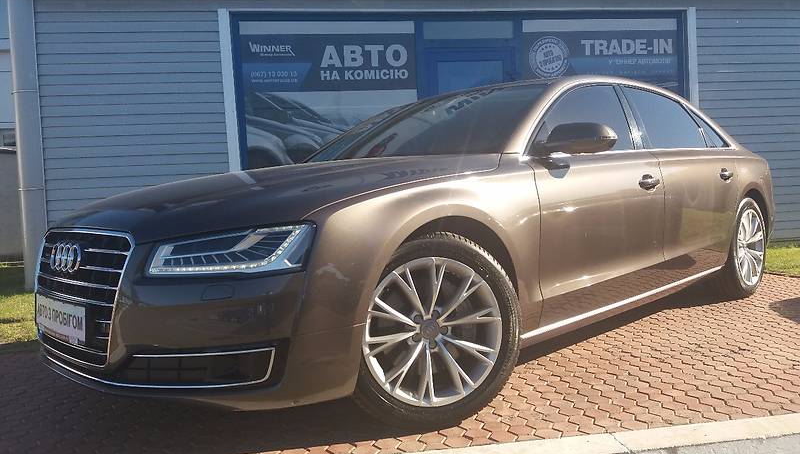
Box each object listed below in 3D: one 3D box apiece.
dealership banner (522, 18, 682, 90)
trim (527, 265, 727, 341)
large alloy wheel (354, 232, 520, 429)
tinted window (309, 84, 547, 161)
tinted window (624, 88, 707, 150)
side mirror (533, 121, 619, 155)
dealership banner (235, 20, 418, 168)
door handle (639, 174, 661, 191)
[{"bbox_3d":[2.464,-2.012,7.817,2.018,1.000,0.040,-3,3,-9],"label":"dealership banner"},{"bbox_3d":[1.286,0.350,3.351,2.200,0.045,0.040,-7,5,-44],"label":"trim"},{"bbox_3d":[0.079,0.363,2.376,0.716,0.716,0.265,-4,3,-19],"label":"large alloy wheel"},{"bbox_3d":[0.160,-0.542,3.574,1.380,0.140,0.770,0,38,46],"label":"tinted window"},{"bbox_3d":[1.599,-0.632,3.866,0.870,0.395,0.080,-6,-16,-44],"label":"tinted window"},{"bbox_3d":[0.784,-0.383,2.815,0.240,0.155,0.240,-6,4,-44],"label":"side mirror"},{"bbox_3d":[-0.750,-1.323,7.321,1.981,2.000,0.040,-3,3,-9],"label":"dealership banner"},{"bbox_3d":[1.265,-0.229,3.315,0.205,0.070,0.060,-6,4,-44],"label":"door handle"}]

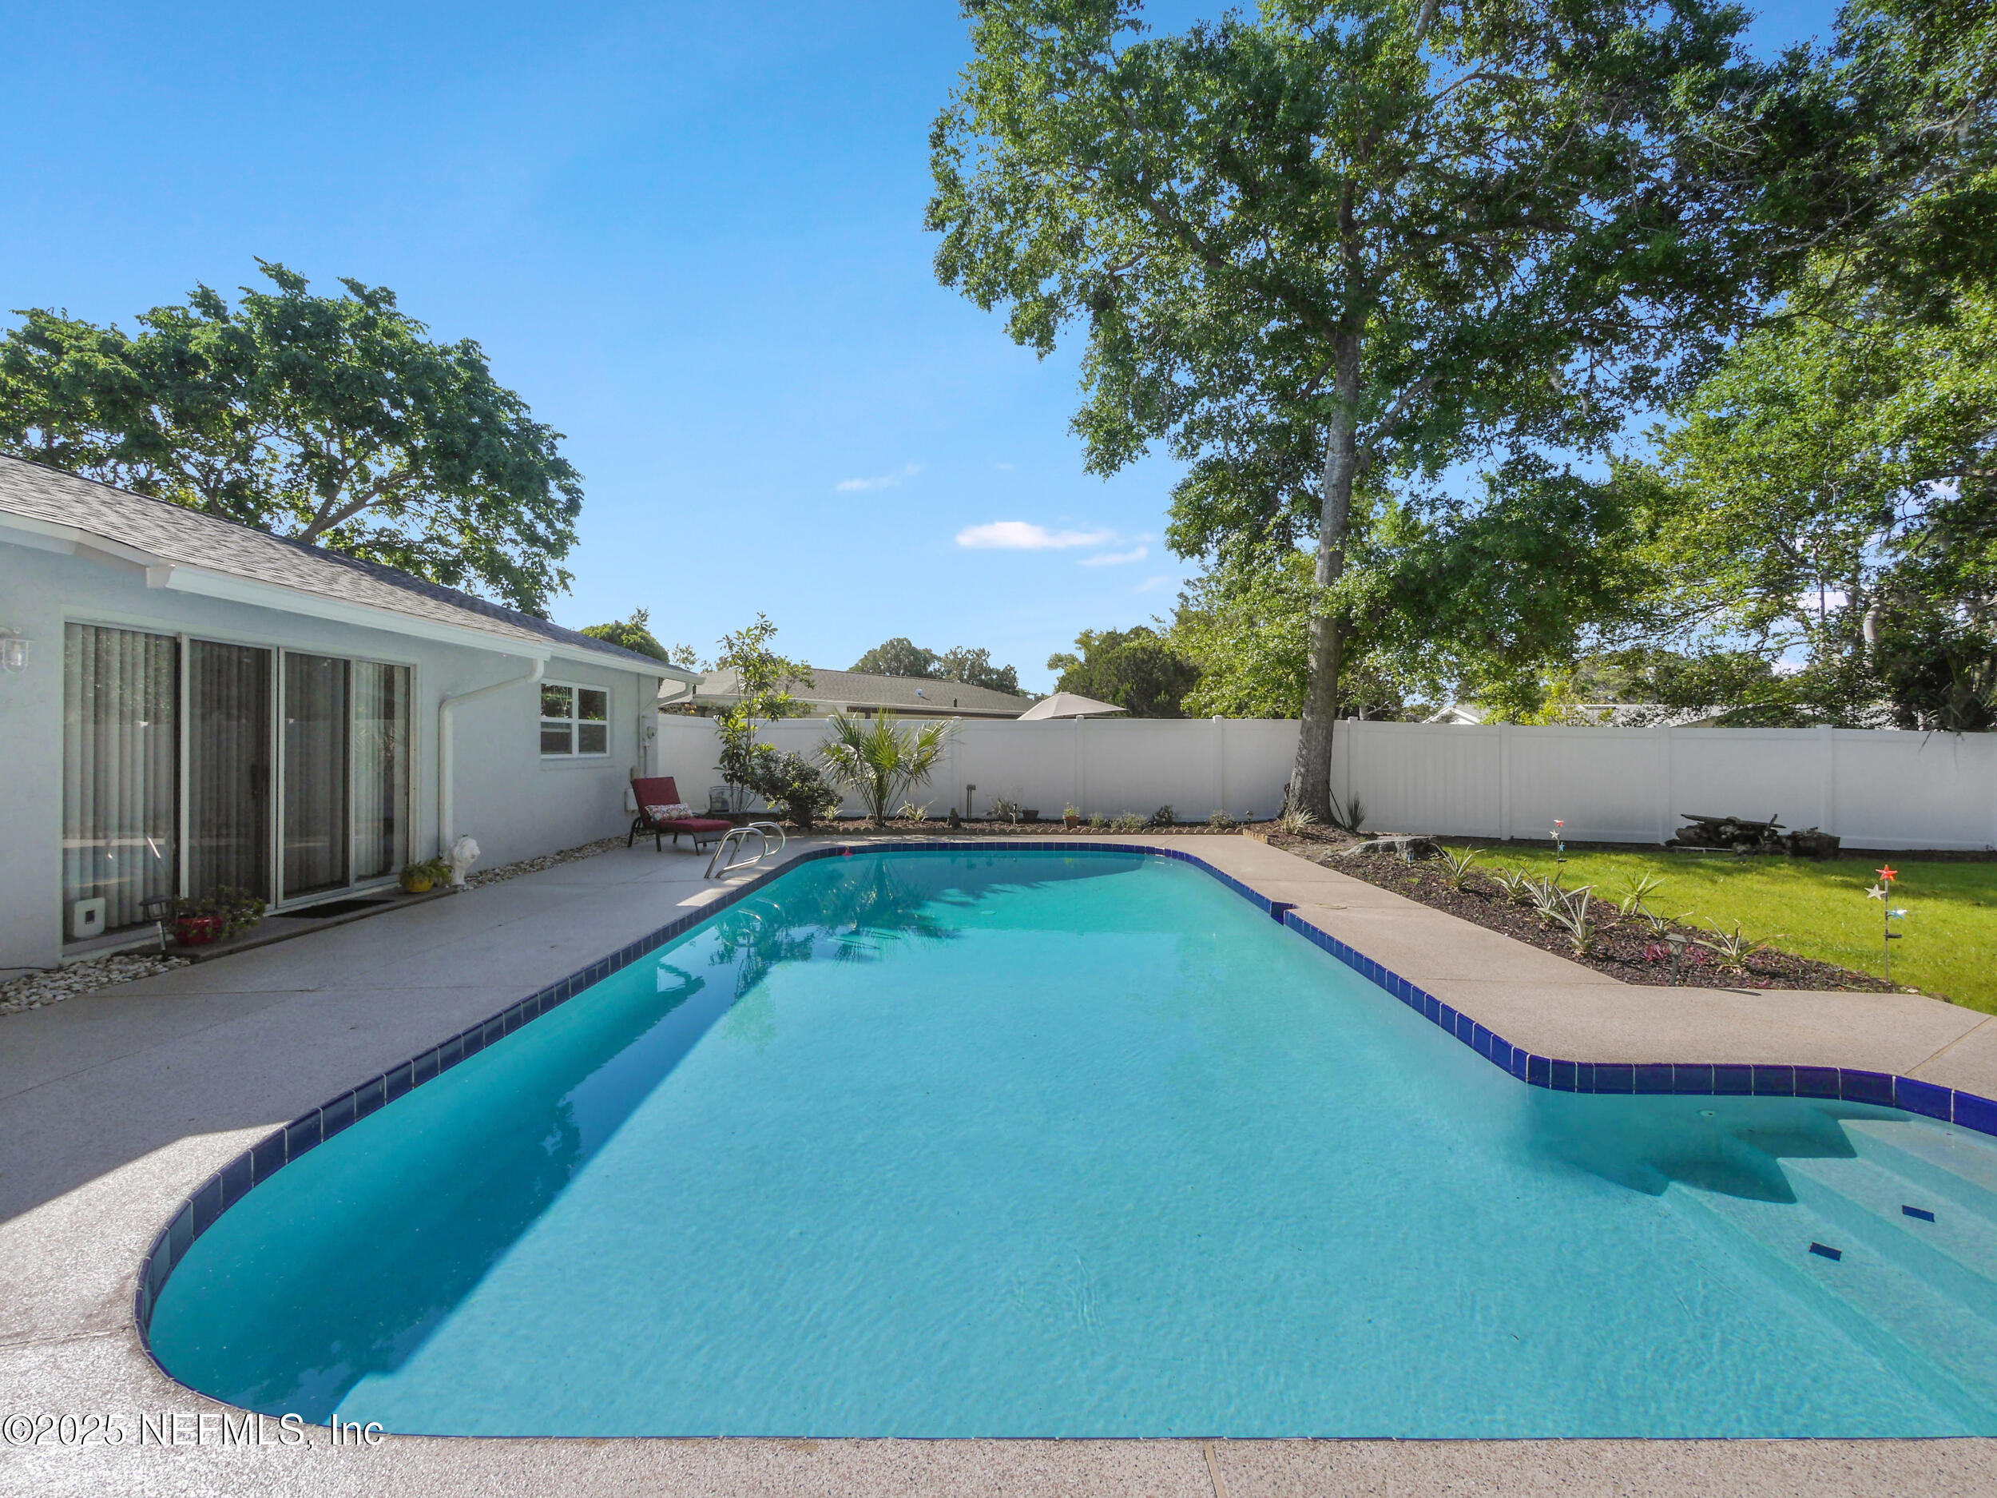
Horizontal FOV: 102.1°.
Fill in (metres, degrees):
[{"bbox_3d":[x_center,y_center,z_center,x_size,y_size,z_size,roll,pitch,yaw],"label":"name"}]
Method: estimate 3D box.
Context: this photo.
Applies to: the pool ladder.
[{"bbox_3d":[-2.670,1.060,8.550,0.660,0.520,0.560,0,0,0],"label":"pool ladder"}]

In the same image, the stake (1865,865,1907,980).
[{"bbox_3d":[5.160,1.010,4.700,0.180,0.670,0.080,0,0,25],"label":"stake"}]

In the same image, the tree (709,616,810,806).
[{"bbox_3d":[-4.170,-0.620,14.200,1.650,3.450,1.500,0,0,0],"label":"tree"}]

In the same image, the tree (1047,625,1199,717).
[{"bbox_3d":[4.050,-1.300,26.000,4.900,5.300,4.600,0,0,0],"label":"tree"}]

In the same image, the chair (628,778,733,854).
[{"bbox_3d":[-4.090,0.860,10.500,1.580,0.920,0.650,0,0,35],"label":"chair"}]

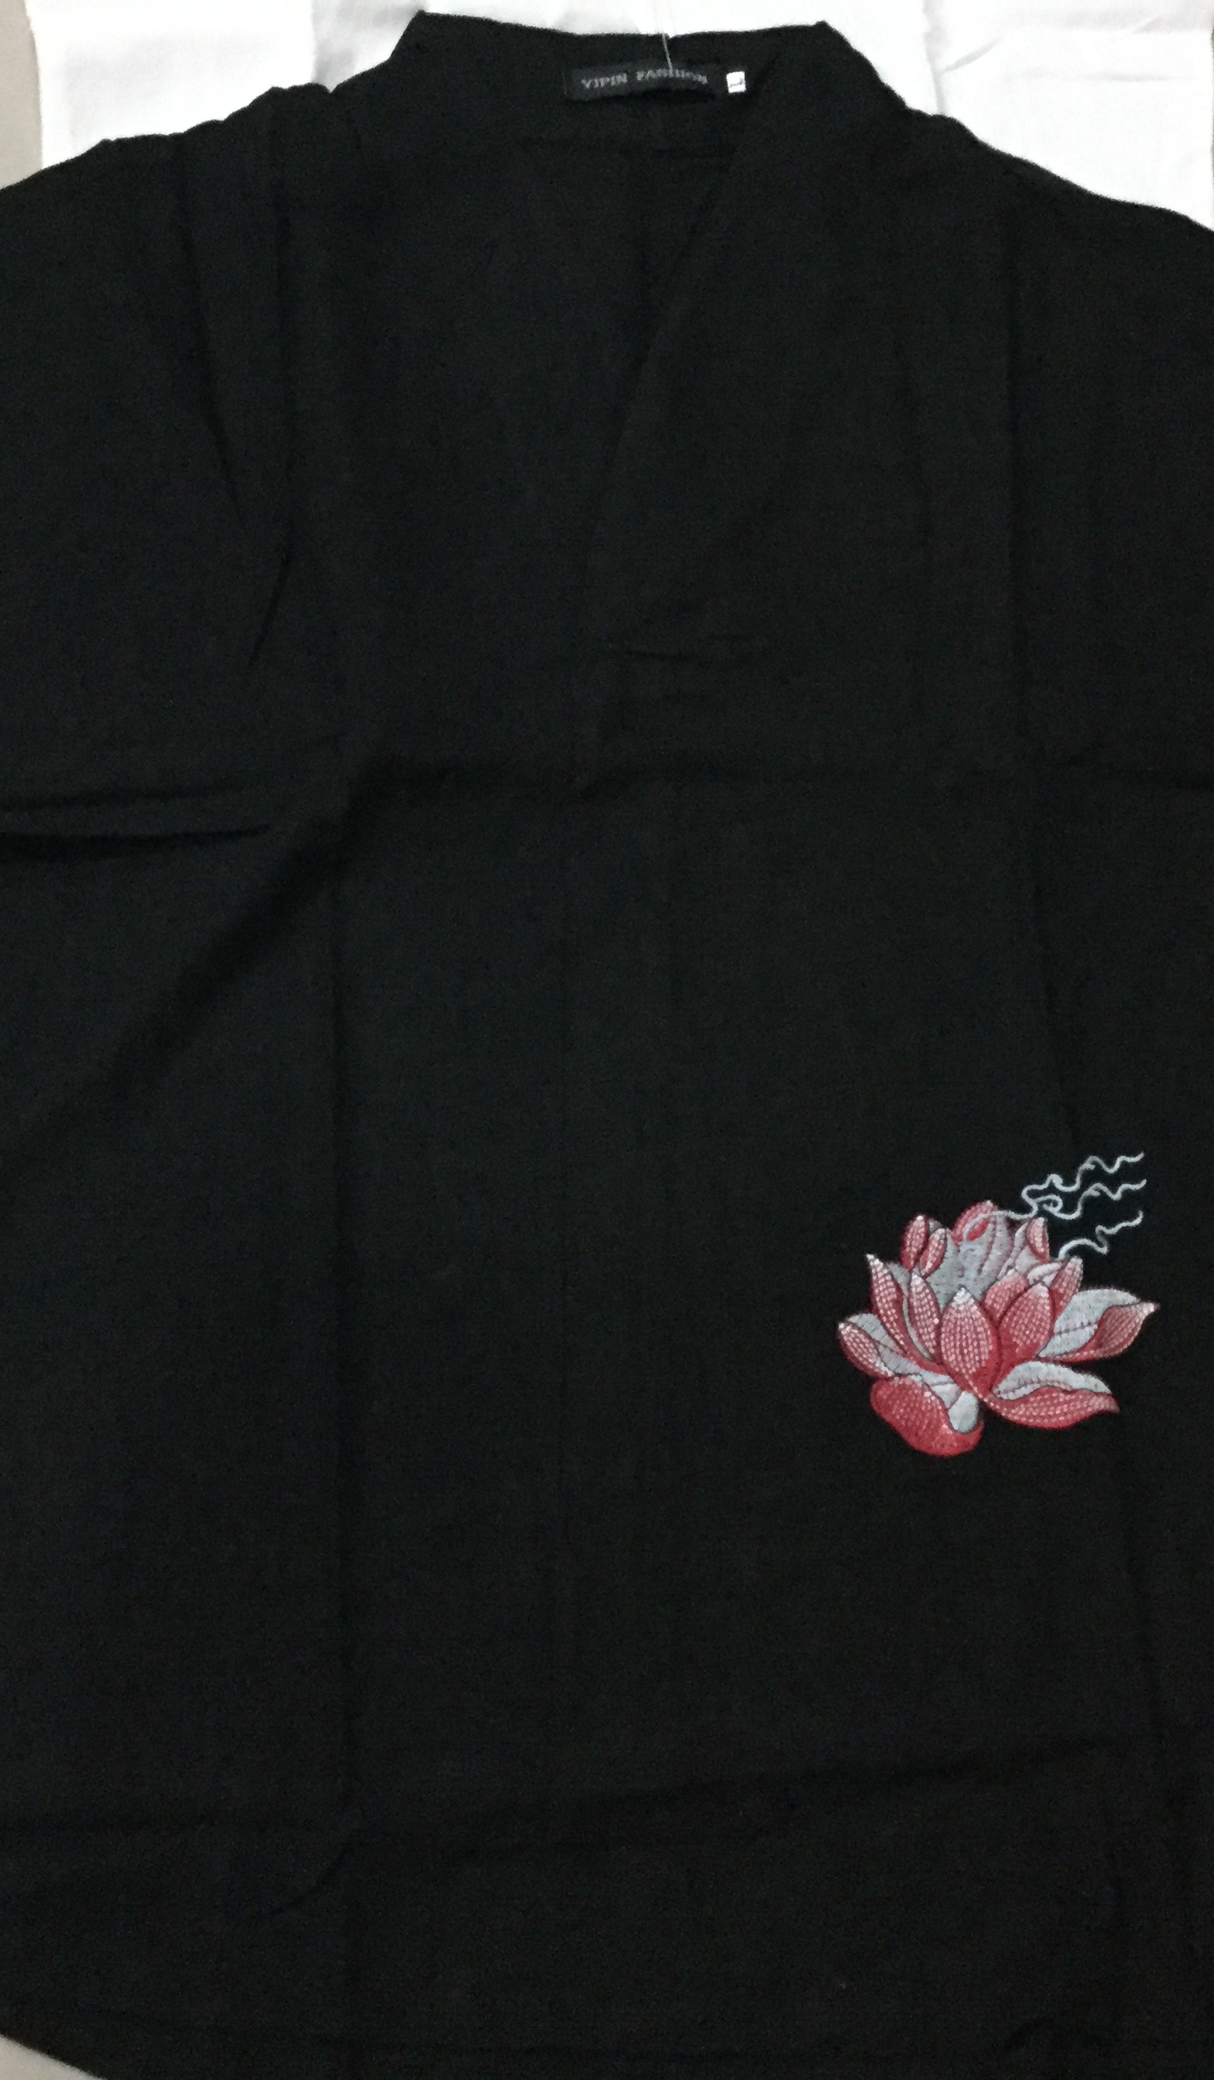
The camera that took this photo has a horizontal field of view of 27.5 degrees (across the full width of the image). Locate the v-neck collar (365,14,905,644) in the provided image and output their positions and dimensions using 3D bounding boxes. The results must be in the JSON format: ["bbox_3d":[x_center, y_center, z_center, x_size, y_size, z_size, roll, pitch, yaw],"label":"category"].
[{"bbox_3d":[0.011,-0.269,0.916,0.199,0.036,0.284,2,67,-4],"label":"v-neck collar"}]

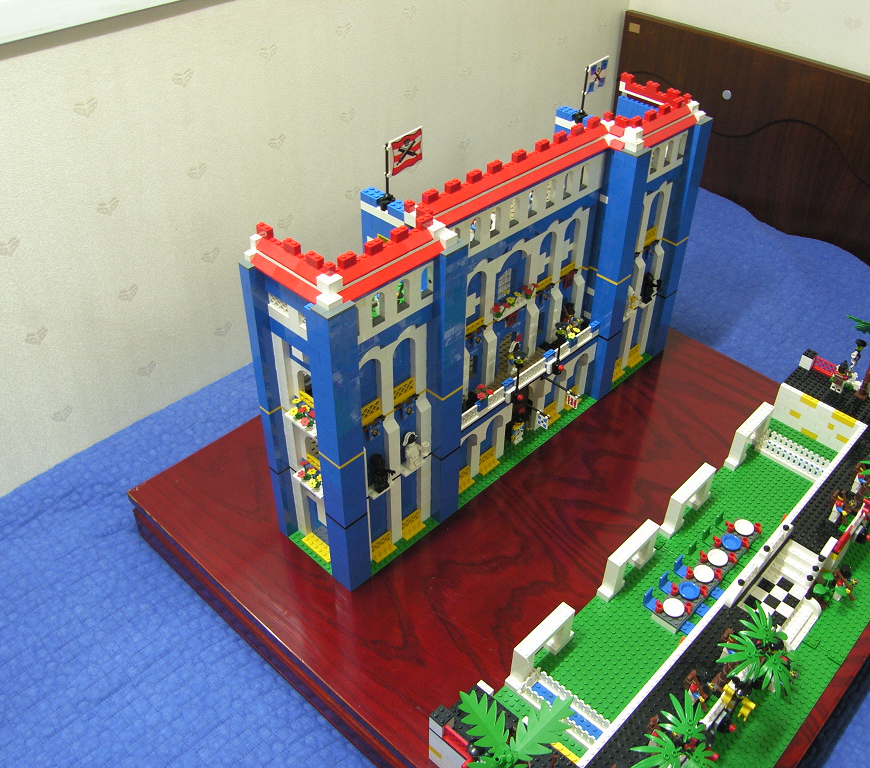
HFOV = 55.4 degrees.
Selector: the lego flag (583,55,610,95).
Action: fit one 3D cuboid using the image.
[{"bbox_3d":[0.194,-0.369,0.994,0.005,0.034,0.051,27,45,29],"label":"lego flag"}]

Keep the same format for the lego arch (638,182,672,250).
[{"bbox_3d":[0.290,-0.225,1.107,0.009,0.092,0.064,31,48,33],"label":"lego arch"}]

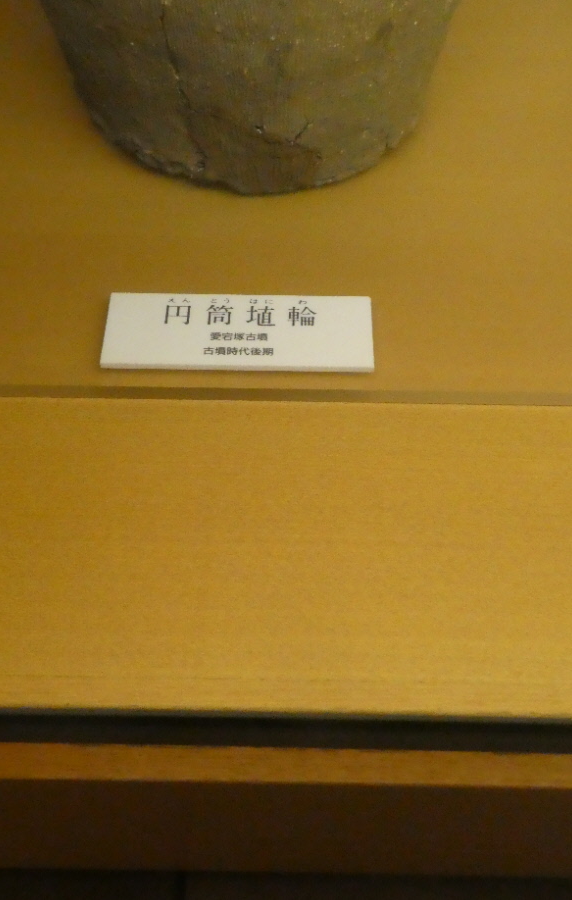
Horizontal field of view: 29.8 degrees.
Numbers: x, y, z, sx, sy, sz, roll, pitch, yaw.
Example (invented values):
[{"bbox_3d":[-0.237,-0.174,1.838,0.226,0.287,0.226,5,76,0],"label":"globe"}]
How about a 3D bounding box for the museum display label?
[{"bbox_3d":[-0.025,-0.065,0.586,0.145,0.004,0.053,1,52,0],"label":"museum display label"}]

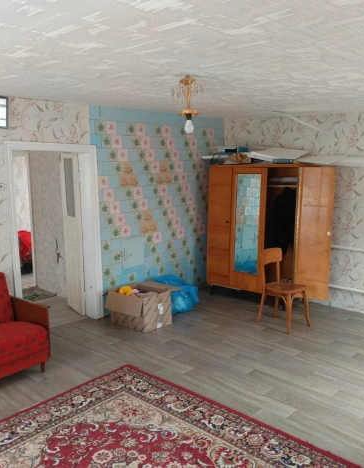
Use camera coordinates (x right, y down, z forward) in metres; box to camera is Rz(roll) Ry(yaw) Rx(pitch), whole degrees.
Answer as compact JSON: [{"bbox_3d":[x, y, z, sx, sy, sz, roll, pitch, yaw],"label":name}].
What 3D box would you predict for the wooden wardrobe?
[{"bbox_3d":[1.112,0.012,5.593,1.460,1.730,0.560,7,13,37],"label":"wooden wardrobe"}]

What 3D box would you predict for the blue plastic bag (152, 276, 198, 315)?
[{"bbox_3d":[-0.099,0.732,5.409,0.540,0.380,0.460,-10,14,-43],"label":"blue plastic bag"}]

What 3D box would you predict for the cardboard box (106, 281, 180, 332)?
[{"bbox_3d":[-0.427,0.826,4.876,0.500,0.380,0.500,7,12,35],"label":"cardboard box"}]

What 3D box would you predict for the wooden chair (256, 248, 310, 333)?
[{"bbox_3d":[1.131,0.614,4.769,0.410,0.830,0.460,-9,14,-42],"label":"wooden chair"}]

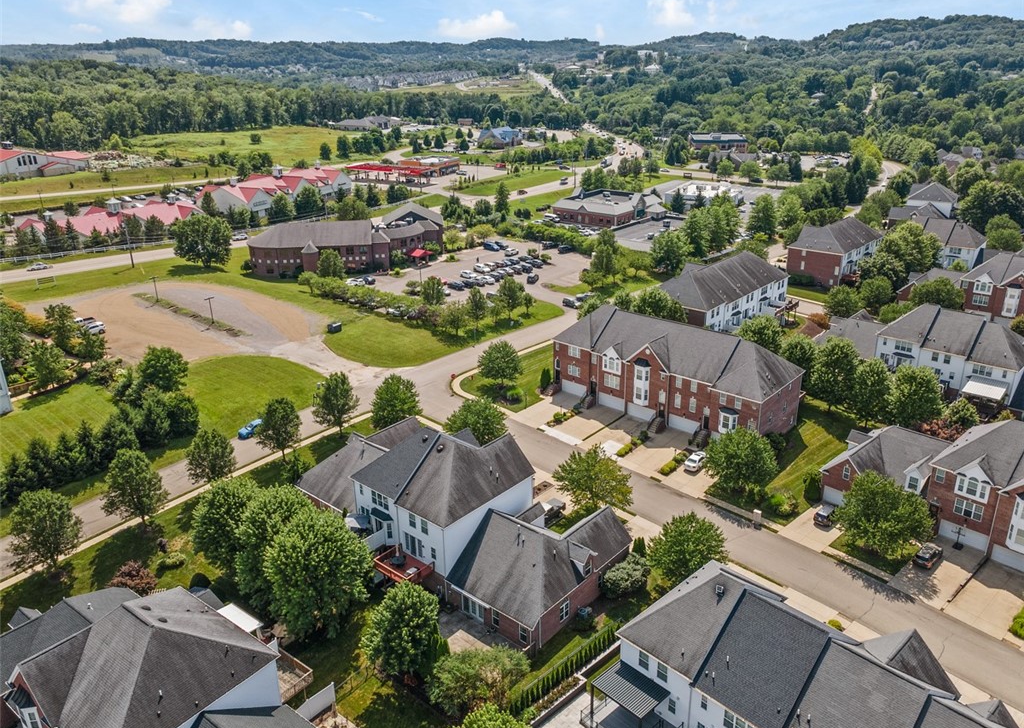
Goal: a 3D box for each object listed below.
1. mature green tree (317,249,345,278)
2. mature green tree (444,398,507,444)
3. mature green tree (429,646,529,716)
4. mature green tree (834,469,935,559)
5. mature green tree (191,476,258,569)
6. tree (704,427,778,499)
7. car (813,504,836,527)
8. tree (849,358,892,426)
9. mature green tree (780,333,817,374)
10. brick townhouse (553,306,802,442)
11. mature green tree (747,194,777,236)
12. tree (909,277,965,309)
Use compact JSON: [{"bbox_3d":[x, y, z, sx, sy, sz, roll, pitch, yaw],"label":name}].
[{"bbox_3d":[-49.596,-27.303,194.290,7.637,8.514,7.637,-1,20,0],"label":"mature green tree"},{"bbox_3d":[-5.030,8.890,98.200,8.800,8.500,8.800,-2,21,-3],"label":"mature green tree"},{"bbox_3d":[-2.701,26.384,59.000,8.500,5.600,7.200,-1,20,0],"label":"mature green tree"},{"bbox_3d":[41.812,17.576,80.459,10.400,10.700,10.400,-1,21,0],"label":"mature green tree"},{"bbox_3d":[-29.257,16.735,73.669,7.462,10.605,7.462,-1,20,0],"label":"mature green tree"},{"bbox_3d":[27.828,12.034,86.444,8.809,8.757,8.809,-1,20,0],"label":"tree"},{"bbox_3d":[39.370,18.360,87.990,4.600,1.680,1.820,-20,28,-40],"label":"car"},{"bbox_3d":[52.215,4.386,103.721,6.200,10.800,6.200,-1,21,0],"label":"tree"},{"bbox_3d":[46.370,0.380,114.810,6.300,10.500,6.300,-1,21,0],"label":"mature green tree"},{"bbox_3d":[24.760,0.280,110.560,35.900,14.100,15.600,18,28,39],"label":"brick townhouse"},{"bbox_3d":[78.130,-46.000,222.700,8.840,14.030,8.840,-1,21,0],"label":"mature green tree"},{"bbox_3d":[93.560,-14.760,156.500,10.900,8.500,10.900,12,25,29],"label":"tree"}]

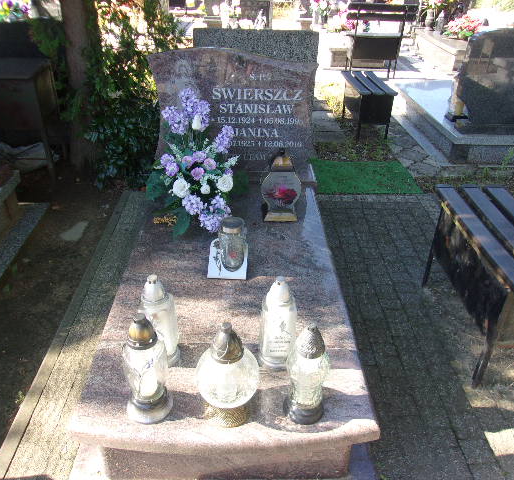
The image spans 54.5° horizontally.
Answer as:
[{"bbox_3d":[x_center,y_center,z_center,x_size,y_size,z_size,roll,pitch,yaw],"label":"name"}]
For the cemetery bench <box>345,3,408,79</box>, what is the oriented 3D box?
[{"bbox_3d":[1.430,-2.398,5.987,0.800,0.840,0.430,3,31,4],"label":"cemetery bench"}]

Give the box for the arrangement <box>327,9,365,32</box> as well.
[{"bbox_3d":[1.326,-3.288,7.486,0.500,0.300,0.380,0,31,0],"label":"arrangement"}]

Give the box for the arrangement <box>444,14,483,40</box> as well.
[{"bbox_3d":[2.960,-3.078,7.181,0.500,0.310,0.400,0,31,0],"label":"arrangement"}]

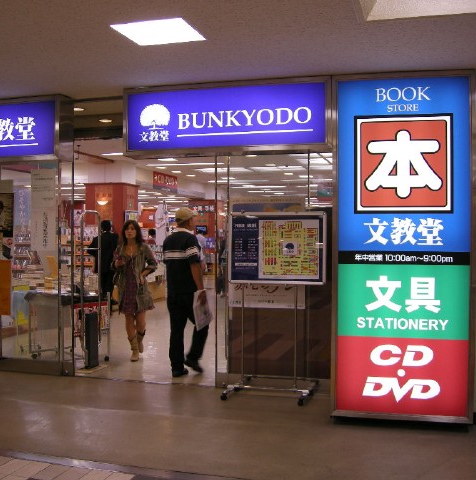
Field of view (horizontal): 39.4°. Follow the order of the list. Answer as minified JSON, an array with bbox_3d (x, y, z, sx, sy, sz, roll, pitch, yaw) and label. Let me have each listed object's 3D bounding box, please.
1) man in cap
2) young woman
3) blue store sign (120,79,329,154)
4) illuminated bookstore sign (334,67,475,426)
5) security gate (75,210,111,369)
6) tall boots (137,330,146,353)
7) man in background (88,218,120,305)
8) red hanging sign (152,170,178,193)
[{"bbox_3d":[-0.543,0.546,6.889,0.400,1.730,0.500,-1,1,-45],"label":"man in cap"},{"bbox_3d":[-1.192,0.595,7.740,0.520,1.620,0.400,0,1,0],"label":"young woman"},{"bbox_3d":[-0.080,-0.991,5.404,1.700,0.545,0.250,0,1,15],"label":"blue store sign"},{"bbox_3d":[1.251,0.071,5.040,1.040,2.580,0.250,0,1,15],"label":"illuminated bookstore sign"},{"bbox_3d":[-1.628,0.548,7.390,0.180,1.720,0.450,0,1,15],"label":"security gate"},{"bbox_3d":[-1.153,1.212,7.950,0.115,0.290,0.240,0,1,-2],"label":"tall boots"},{"bbox_3d":[-2.352,0.511,11.590,0.550,1.690,0.380,0,1,-5],"label":"man in background"},{"bbox_3d":[-1.547,-1.233,14.200,0.060,0.370,1.350,0,1,15],"label":"red hanging sign"}]

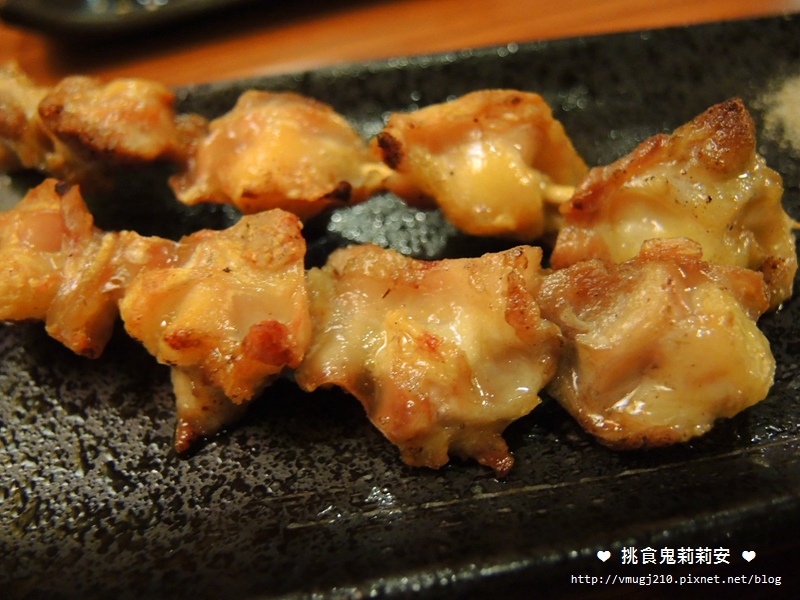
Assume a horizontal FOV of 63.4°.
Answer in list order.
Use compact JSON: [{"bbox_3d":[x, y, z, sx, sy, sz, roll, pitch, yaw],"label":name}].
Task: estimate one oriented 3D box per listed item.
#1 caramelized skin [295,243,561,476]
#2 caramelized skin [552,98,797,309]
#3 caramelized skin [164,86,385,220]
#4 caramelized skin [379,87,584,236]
[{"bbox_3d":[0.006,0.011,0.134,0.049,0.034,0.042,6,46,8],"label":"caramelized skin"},{"bbox_3d":[0.068,-0.022,0.160,0.052,0.042,0.042,10,46,13],"label":"caramelized skin"},{"bbox_3d":[-0.033,-0.041,0.183,0.057,0.030,0.034,8,46,11],"label":"caramelized skin"},{"bbox_3d":[0.022,-0.036,0.173,0.052,0.033,0.036,10,46,13],"label":"caramelized skin"}]

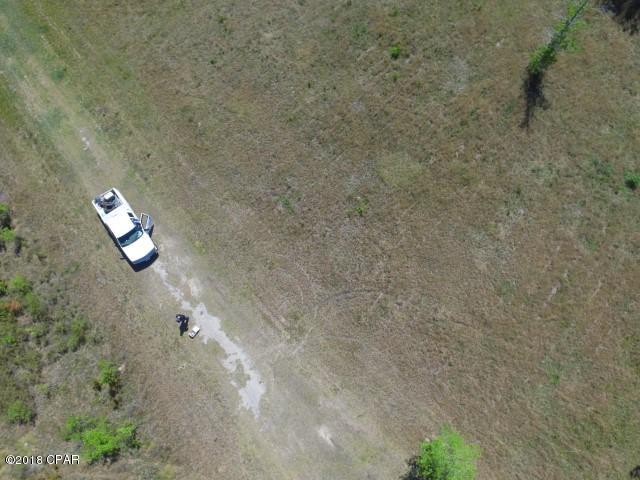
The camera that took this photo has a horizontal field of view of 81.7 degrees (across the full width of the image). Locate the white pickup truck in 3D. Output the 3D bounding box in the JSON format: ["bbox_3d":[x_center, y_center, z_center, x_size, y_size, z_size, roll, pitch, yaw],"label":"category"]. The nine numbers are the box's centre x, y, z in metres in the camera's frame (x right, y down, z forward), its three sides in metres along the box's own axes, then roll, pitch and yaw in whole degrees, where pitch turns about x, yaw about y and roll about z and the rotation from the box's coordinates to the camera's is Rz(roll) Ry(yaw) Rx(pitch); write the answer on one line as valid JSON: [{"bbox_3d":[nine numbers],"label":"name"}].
[{"bbox_3d":[-13.147,-0.945,24.868,1.860,1.740,5.420,-36,80,-8],"label":"white pickup truck"}]

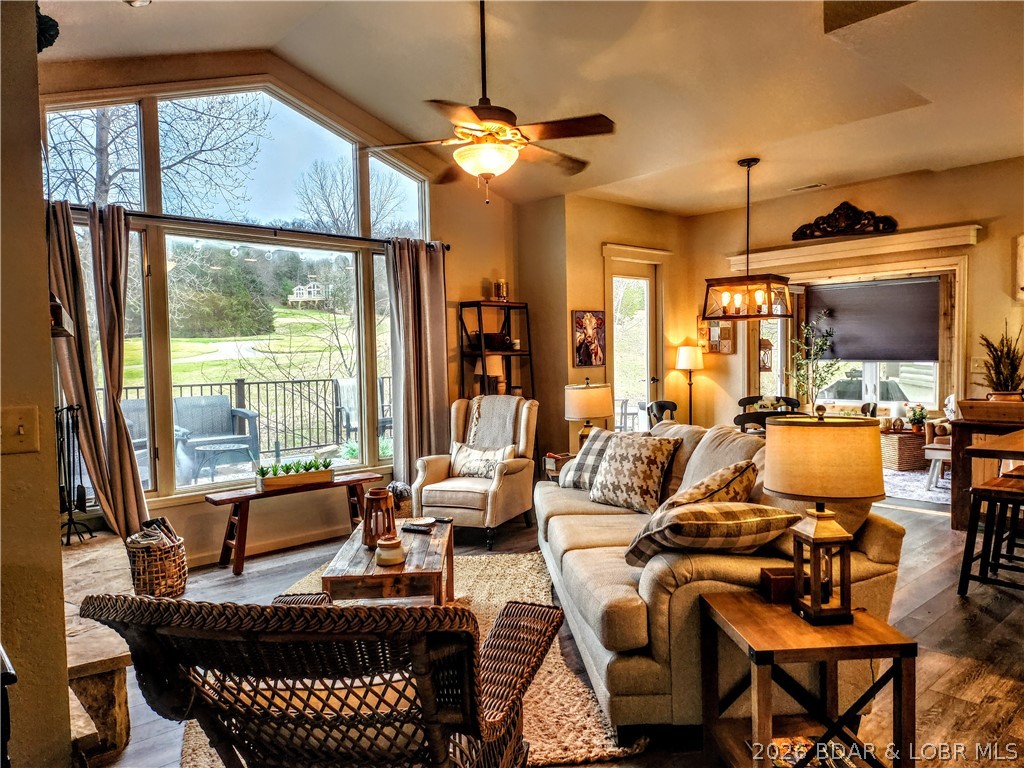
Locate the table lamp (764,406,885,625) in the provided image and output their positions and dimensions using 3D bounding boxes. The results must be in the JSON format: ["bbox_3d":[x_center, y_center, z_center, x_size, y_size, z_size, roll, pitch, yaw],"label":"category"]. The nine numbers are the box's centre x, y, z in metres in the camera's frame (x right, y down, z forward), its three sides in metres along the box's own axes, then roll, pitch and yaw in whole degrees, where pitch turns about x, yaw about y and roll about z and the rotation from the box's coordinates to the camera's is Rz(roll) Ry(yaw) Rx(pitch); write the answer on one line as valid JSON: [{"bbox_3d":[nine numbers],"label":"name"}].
[{"bbox_3d":[0.930,0.388,2.135,0.337,0.640,0.337,-1,3,-4],"label":"table lamp"}]

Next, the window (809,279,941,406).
[{"bbox_3d":[4.229,-0.465,8.386,0.100,1.462,1.482,-3,4,-42],"label":"window"}]

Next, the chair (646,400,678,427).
[{"bbox_3d":[1.401,0.594,5.883,0.520,0.920,0.500,-2,3,-28],"label":"chair"}]

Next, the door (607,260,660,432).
[{"bbox_3d":[1.125,-0.053,6.697,0.789,2.156,0.060,-3,4,-42],"label":"door"}]

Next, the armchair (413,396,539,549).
[{"bbox_3d":[-0.261,0.605,5.360,0.670,1.010,0.860,0,3,24],"label":"armchair"}]

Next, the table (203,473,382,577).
[{"bbox_3d":[-1.427,0.925,4.833,1.180,0.465,0.260,-3,3,-41],"label":"table"}]

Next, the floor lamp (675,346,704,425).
[{"bbox_3d":[1.748,0.317,6.988,0.290,1.374,0.290,-3,4,-42],"label":"floor lamp"}]

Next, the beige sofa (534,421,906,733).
[{"bbox_3d":[0.740,0.690,3.552,1.030,0.960,2.370,-1,3,-4],"label":"beige sofa"}]

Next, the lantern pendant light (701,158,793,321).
[{"bbox_3d":[1.686,-1.019,5.056,0.347,1.115,0.524,-3,4,-42],"label":"lantern pendant light"}]

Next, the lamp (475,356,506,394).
[{"bbox_3d":[-0.186,-0.042,6.004,0.240,0.414,0.240,-1,3,0],"label":"lamp"}]

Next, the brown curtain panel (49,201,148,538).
[{"bbox_3d":[-2.379,0.024,4.110,0.476,2.122,0.150,-3,4,-42],"label":"brown curtain panel"}]

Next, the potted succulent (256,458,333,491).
[{"bbox_3d":[-1.486,0.618,4.887,0.530,0.165,0.125,-3,4,-42],"label":"potted succulent"}]

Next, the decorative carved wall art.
[{"bbox_3d":[2.776,-1.393,5.992,0.050,0.288,0.877,-3,4,-42],"label":"decorative carved wall art"}]

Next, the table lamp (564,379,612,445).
[{"bbox_3d":[0.536,0.277,4.947,0.335,0.640,0.335,-1,3,-4],"label":"table lamp"}]

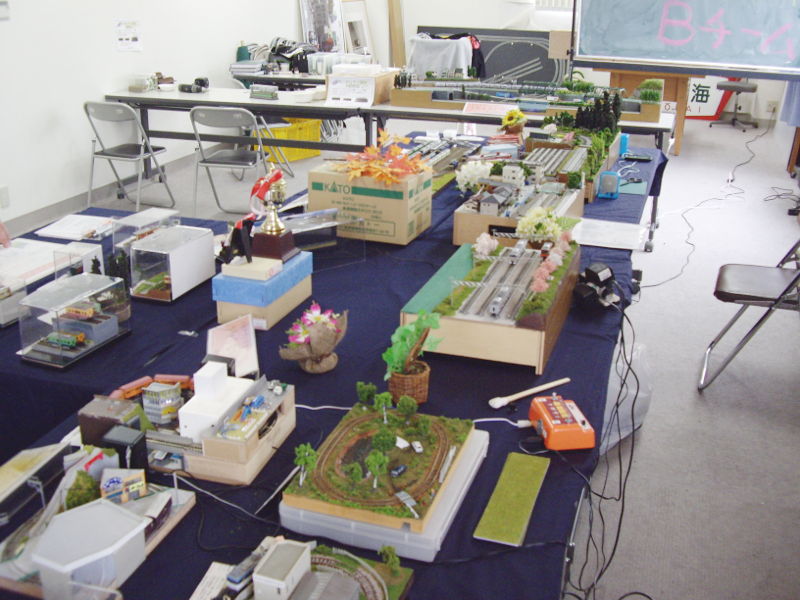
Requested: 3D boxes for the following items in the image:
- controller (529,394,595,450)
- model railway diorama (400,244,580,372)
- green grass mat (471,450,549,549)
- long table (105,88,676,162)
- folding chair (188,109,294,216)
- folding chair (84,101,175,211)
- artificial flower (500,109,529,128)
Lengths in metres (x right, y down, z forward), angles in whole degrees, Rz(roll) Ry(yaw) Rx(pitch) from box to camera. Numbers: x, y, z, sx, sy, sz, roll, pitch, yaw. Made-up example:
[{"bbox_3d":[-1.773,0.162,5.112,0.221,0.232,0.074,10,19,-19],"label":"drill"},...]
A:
[{"bbox_3d":[0.299,0.221,1.612,0.088,0.047,0.120,-1,21,-6],"label":"controller"},{"bbox_3d":[0.245,-0.018,2.151,0.311,0.112,0.620,7,22,16],"label":"model railway diorama"},{"bbox_3d":[0.182,0.307,1.384,0.068,0.007,0.253,7,21,16],"label":"green grass mat"},{"bbox_3d":[-0.154,-0.898,5.626,3.600,0.700,0.460,7,22,16],"label":"long table"},{"bbox_3d":[-0.989,-0.853,5.411,0.450,0.750,0.480,3,21,6],"label":"folding chair"},{"bbox_3d":[-1.786,-0.953,5.831,0.420,0.730,0.450,8,22,20],"label":"folding chair"},{"bbox_3d":[0.575,-0.895,4.352,0.135,0.115,0.120,10,23,23],"label":"artificial flower"}]

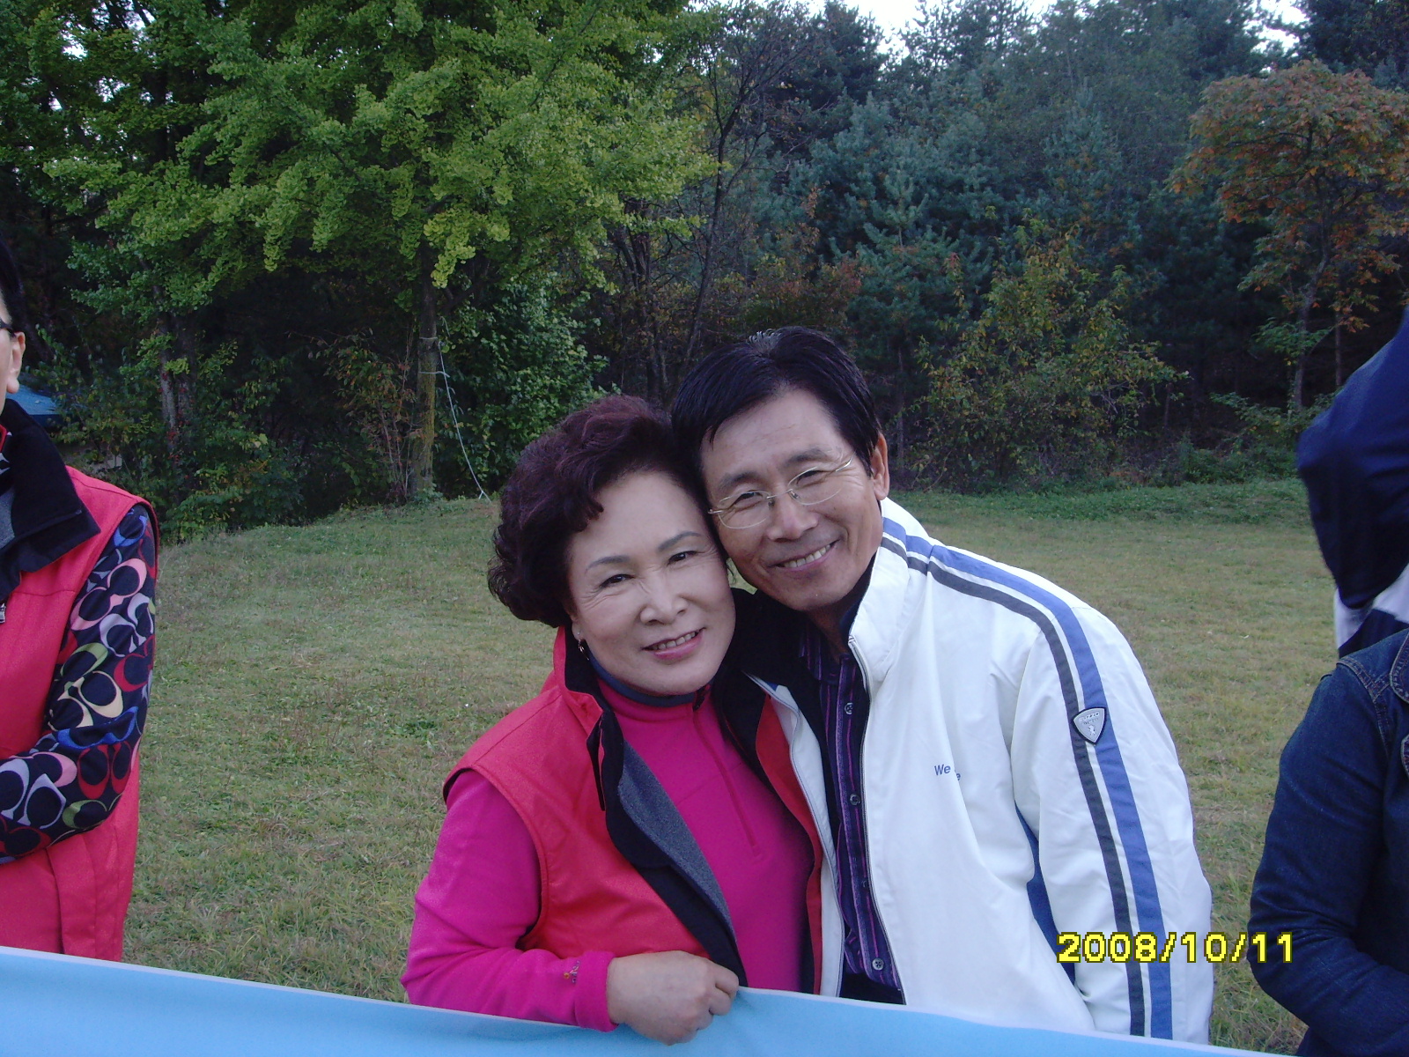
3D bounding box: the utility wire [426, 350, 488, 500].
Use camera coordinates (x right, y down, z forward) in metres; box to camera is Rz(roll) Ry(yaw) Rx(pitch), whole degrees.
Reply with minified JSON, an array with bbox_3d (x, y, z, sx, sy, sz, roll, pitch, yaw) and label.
[{"bbox_3d":[-2.658,-1.132,17.000,0.660,1.640,0.300,0,5,-6],"label":"utility wire"}]

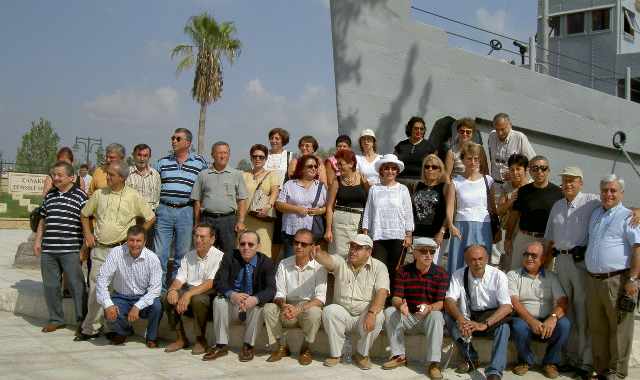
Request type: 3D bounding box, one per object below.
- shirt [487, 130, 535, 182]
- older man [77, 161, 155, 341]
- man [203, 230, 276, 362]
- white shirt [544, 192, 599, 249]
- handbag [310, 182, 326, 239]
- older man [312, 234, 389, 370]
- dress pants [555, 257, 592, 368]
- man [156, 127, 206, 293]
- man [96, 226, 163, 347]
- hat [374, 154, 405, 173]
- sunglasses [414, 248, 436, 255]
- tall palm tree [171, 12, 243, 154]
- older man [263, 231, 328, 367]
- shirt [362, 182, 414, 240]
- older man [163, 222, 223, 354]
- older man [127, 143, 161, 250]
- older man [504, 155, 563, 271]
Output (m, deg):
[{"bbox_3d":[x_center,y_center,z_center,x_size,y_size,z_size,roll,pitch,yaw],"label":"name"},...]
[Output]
[{"bbox_3d":[1.885,-0.325,7.100,0.500,0.540,0.320,1,1,16],"label":"shirt"},{"bbox_3d":[-2.009,0.579,7.050,0.700,1.720,0.430,1,1,6],"label":"older man"},{"bbox_3d":[-0.727,0.920,6.595,0.580,1.100,0.700,1,1,3],"label":"man"},{"bbox_3d":[2.164,0.266,6.203,0.520,0.507,0.300,2,1,21],"label":"white shirt"},{"bbox_3d":[-0.015,0.200,7.020,0.200,0.550,0.150,1,1,-12],"label":"handbag"},{"bbox_3d":[0.272,0.948,6.420,0.660,1.130,0.770,1,1,12],"label":"older man"},{"bbox_3d":[2.151,1.035,6.120,0.380,1.000,0.320,2,1,22],"label":"dress pants"},{"bbox_3d":[-1.444,0.255,7.520,0.550,1.780,0.380,1,1,-3],"label":"man"},{"bbox_3d":[-1.843,0.919,6.926,0.580,1.080,0.700,2,1,-3],"label":"man"},{"bbox_3d":[0.675,-0.257,7.000,0.290,0.150,0.310,1,1,3],"label":"hat"},{"bbox_3d":[0.922,0.537,6.300,0.145,0.045,0.140,1,1,-20],"label":"sunglasses"},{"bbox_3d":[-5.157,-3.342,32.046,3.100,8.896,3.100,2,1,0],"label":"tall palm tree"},{"bbox_3d":[-0.220,0.920,6.474,0.540,1.120,0.680,1,1,7],"label":"older man"},{"bbox_3d":[0.665,0.209,7.000,0.500,0.560,0.290,1,1,3],"label":"shirt"},{"bbox_3d":[-1.223,0.898,6.886,0.520,1.156,0.750,2,1,14],"label":"older man"},{"bbox_3d":[-1.978,0.327,7.909,0.480,1.674,0.320,1,1,-10],"label":"older man"},{"bbox_3d":[2.069,0.494,7.009,0.540,1.678,0.340,2,1,14],"label":"older man"}]

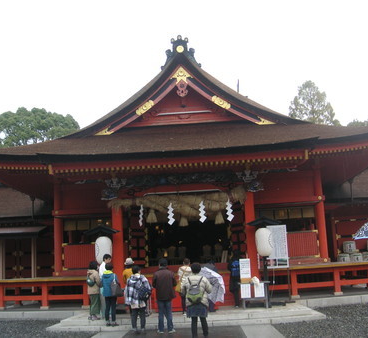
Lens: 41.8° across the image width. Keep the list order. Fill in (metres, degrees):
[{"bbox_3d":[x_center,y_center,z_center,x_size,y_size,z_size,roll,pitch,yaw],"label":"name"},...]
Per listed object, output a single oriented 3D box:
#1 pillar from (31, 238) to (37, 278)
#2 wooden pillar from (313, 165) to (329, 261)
[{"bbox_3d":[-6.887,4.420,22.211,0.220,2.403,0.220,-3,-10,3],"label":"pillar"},{"bbox_3d":[5.095,1.672,17.912,0.310,3.556,0.310,-3,-10,3],"label":"wooden pillar"}]

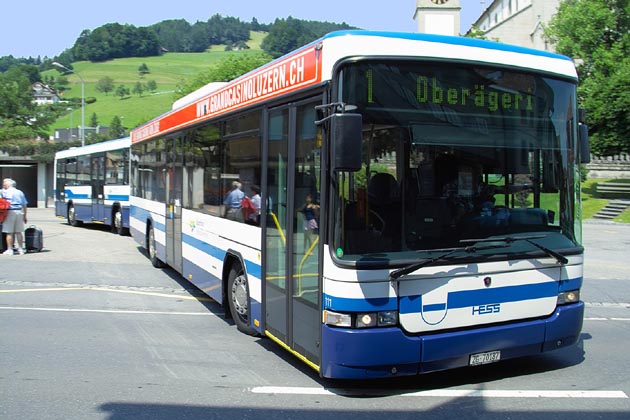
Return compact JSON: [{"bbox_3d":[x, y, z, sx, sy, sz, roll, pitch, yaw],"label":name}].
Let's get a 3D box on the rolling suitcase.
[{"bbox_3d":[-6.375,0.650,13.485,0.400,0.580,0.250,1,3,-6],"label":"rolling suitcase"}]

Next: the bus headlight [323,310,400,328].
[{"bbox_3d":[0.353,0.821,4.515,0.560,0.120,0.170,0,3,-13],"label":"bus headlight"}]

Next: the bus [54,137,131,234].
[{"bbox_3d":[-6.350,-0.790,20.600,2.600,2.820,9.800,-1,4,-37],"label":"bus"}]

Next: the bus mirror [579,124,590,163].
[{"bbox_3d":[2.515,-0.623,5.586,0.190,0.400,0.120,-1,4,-36],"label":"bus mirror"}]

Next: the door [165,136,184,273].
[{"bbox_3d":[-2.239,-0.105,9.628,0.100,2.160,1.250,0,3,-24],"label":"door"}]

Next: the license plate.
[{"bbox_3d":[1.382,1.209,4.830,0.310,0.085,0.015,0,3,-24],"label":"license plate"}]

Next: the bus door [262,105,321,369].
[{"bbox_3d":[-0.176,0.156,5.114,0.100,2.150,1.300,0,3,-24],"label":"bus door"}]

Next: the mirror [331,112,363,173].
[{"bbox_3d":[0.240,-0.463,4.166,0.210,0.400,0.120,0,3,-13],"label":"mirror"}]

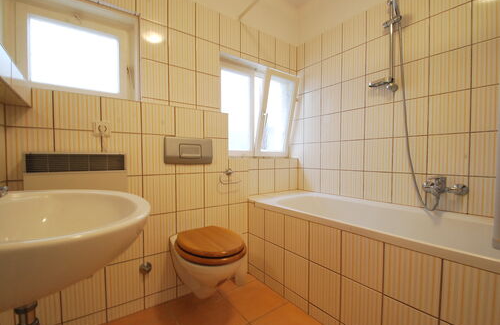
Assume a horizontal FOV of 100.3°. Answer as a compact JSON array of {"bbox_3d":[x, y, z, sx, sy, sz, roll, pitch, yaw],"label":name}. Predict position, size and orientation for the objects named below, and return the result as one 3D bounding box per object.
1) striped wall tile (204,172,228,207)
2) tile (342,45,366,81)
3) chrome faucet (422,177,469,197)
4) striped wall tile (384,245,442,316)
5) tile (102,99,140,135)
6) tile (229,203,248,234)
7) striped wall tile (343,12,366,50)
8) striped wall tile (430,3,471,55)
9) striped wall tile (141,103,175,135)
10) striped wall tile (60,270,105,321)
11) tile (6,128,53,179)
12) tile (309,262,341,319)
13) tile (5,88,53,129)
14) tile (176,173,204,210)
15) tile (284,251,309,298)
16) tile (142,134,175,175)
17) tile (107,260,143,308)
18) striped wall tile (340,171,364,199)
[{"bbox_3d":[-0.250,0.198,1.562,0.195,0.254,0.010,-1,2,-32],"label":"striped wall tile"},{"bbox_3d":[0.857,-0.817,1.728,0.010,0.250,0.200,-1,2,-38],"label":"tile"},{"bbox_3d":[1.162,0.145,1.243,0.140,0.095,0.200,-1,2,-36],"label":"chrome faucet"},{"bbox_3d":[0.655,0.474,0.852,0.010,0.235,0.200,-1,2,-38],"label":"striped wall tile"},{"bbox_3d":[-0.745,-0.269,1.216,0.200,0.190,0.010,-1,2,-36],"label":"tile"},{"bbox_3d":[-0.089,0.441,1.620,0.167,0.249,0.010,-1,2,-32],"label":"tile"},{"bbox_3d":[0.869,-1.082,1.742,0.010,0.249,0.195,-1,2,-39],"label":"striped wall tile"},{"bbox_3d":[1.249,-0.824,1.306,0.010,0.252,0.200,-1,2,-39],"label":"striped wall tile"},{"bbox_3d":[-0.570,-0.270,1.306,0.191,0.188,0.010,-1,2,-32],"label":"striped wall tile"},{"bbox_3d":[-0.910,0.722,1.149,0.200,0.252,0.010,-1,1,-34],"label":"striped wall tile"},{"bbox_3d":[-1.079,-0.044,1.032,0.168,0.254,0.010,-1,2,-32],"label":"tile"},{"bbox_3d":[0.424,0.722,1.188,0.010,0.254,0.195,-1,2,-39],"label":"tile"},{"bbox_3d":[-1.057,-0.263,1.006,0.162,0.189,0.010,-1,2,-32],"label":"tile"},{"bbox_3d":[-0.406,0.197,1.418,0.191,0.249,0.010,-1,2,-32],"label":"tile"},{"bbox_3d":[0.300,0.723,1.349,0.010,0.252,0.200,-1,2,-39],"label":"tile"},{"bbox_3d":[-0.574,-0.050,1.321,0.200,0.250,0.010,-1,2,-35],"label":"tile"},{"bbox_3d":[-0.733,0.702,1.230,0.191,0.249,0.010,-1,2,-32],"label":"tile"},{"bbox_3d":[0.869,0.181,1.788,0.010,0.226,0.200,-1,2,-39],"label":"striped wall tile"}]

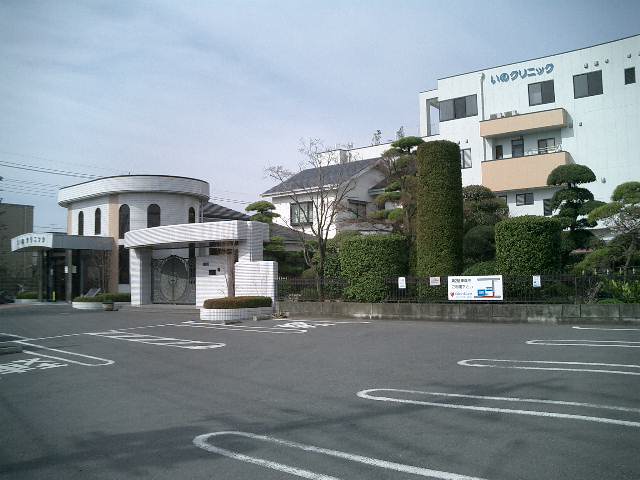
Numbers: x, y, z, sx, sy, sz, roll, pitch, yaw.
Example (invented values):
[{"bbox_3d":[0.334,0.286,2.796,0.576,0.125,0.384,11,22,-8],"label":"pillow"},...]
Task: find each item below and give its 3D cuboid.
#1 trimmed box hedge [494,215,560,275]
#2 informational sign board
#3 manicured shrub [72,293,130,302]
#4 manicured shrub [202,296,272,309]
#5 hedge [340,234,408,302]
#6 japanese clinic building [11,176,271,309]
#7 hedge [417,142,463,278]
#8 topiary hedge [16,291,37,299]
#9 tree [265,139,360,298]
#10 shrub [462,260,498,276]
[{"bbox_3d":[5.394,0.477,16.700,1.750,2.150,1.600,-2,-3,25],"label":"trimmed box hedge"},{"bbox_3d":[3.949,1.211,16.400,1.380,0.620,0.040,-2,-3,25],"label":"informational sign board"},{"bbox_3d":[-8.403,2.241,25.000,2.350,0.420,1.400,-2,-3,23],"label":"manicured shrub"},{"bbox_3d":[-2.422,1.844,19.000,2.050,0.360,1.150,-1,-2,6],"label":"manicured shrub"},{"bbox_3d":[1.499,0.784,17.800,1.750,1.870,1.500,-2,-3,25],"label":"hedge"},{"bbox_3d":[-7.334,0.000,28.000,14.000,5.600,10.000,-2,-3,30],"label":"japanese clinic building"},{"bbox_3d":[3.190,-0.545,17.200,1.250,4.200,1.220,-2,-3,25],"label":"hedge"},{"bbox_3d":[-13.108,2.465,29.000,1.000,0.420,0.850,-2,-3,23],"label":"topiary hedge"},{"bbox_3d":[-0.159,-0.607,18.700,2.700,4.600,2.400,-2,-3,25],"label":"tree"},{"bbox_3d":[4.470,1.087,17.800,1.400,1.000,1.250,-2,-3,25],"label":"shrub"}]

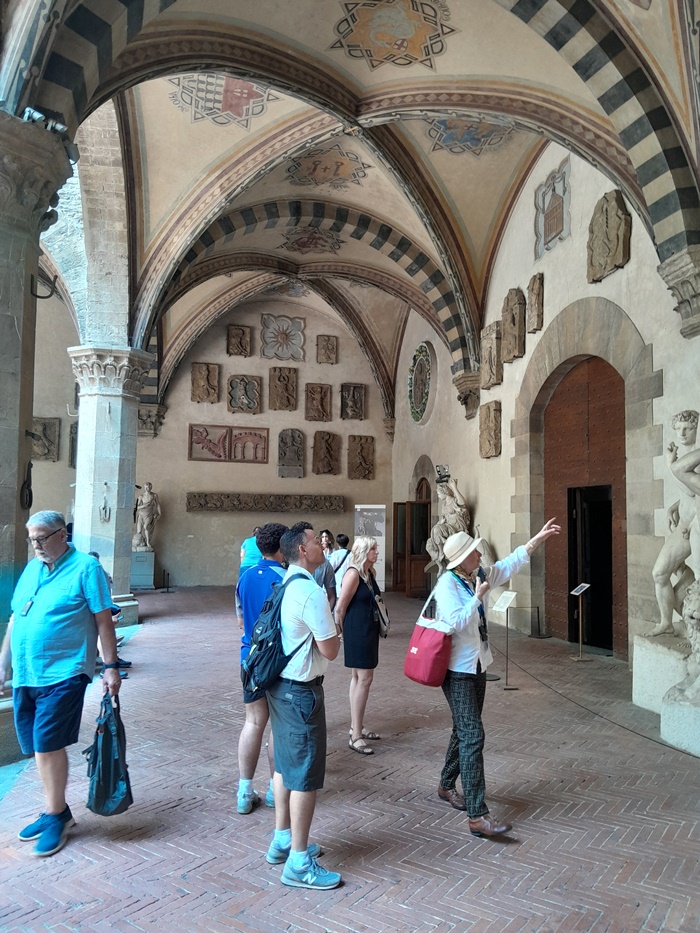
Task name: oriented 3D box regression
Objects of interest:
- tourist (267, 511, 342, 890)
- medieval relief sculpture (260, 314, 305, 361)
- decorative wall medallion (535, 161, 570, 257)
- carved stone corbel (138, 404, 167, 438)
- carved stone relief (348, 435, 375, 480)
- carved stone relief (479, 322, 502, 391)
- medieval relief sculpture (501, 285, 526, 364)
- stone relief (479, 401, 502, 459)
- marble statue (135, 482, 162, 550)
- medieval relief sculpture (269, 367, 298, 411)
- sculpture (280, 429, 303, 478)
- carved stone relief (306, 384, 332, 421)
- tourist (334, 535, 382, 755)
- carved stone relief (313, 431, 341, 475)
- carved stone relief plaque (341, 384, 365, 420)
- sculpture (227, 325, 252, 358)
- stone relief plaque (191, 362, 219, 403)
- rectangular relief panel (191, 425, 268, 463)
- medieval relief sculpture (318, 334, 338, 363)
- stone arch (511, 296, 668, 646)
[{"bbox_3d":[-0.220,1.148,3.532,0.400,1.745,0.500,1,-4,-3],"label":"tourist"},{"bbox_3d":[-1.698,-3.255,17.801,1.147,1.124,0.079,2,-4,-14],"label":"medieval relief sculpture"},{"bbox_3d":[2.926,-3.741,10.249,0.069,1.158,1.049,2,-4,-13],"label":"decorative wall medallion"},{"bbox_3d":[-5.043,-1.106,17.402,0.985,0.783,0.450,2,-4,-13],"label":"carved stone corbel"},{"bbox_3d":[0.291,-0.228,18.443,0.710,1.176,0.140,2,-5,-13],"label":"carved stone relief"},{"bbox_3d":[2.444,-1.872,12.069,0.119,1.059,0.634,2,-4,-13],"label":"carved stone relief"},{"bbox_3d":[2.751,-2.359,11.757,0.140,1.146,0.583,2,-5,-13],"label":"medieval relief sculpture"},{"bbox_3d":[2.514,-0.642,12.567,0.120,0.955,0.671,2,-5,-13],"label":"stone relief"},{"bbox_3d":[-4.703,1.173,16.278,0.653,1.614,0.495,1,-4,-7],"label":"marble statue"},{"bbox_3d":[-1.611,-1.856,16.876,0.669,1.023,0.130,2,-4,-15],"label":"medieval relief sculpture"},{"bbox_3d":[-1.514,-0.330,18.028,0.645,1.260,0.140,2,-5,-13],"label":"sculpture"},{"bbox_3d":[-0.839,-1.688,18.621,0.702,0.977,0.140,2,-4,-13],"label":"carved stone relief"},{"bbox_3d":[0.072,1.365,5.570,0.320,1.620,0.440,-1,-4,30],"label":"tourist"},{"bbox_3d":[-0.603,-0.338,18.581,0.751,1.104,0.140,2,-4,-13],"label":"carved stone relief"},{"bbox_3d":[0.083,-1.589,17.308,0.599,0.850,0.130,2,-4,-15],"label":"carved stone relief plaque"},{"bbox_3d":[-2.868,-3.241,18.241,0.580,0.781,0.140,2,-4,-13],"label":"sculpture"},{"bbox_3d":[-3.384,-1.945,16.413,0.621,0.919,0.130,2,-4,-15],"label":"stone relief plaque"},{"bbox_3d":[-3.096,-0.564,18.020,2.030,0.926,0.090,2,-4,-13],"label":"rectangular relief panel"},{"bbox_3d":[-0.570,-2.850,17.219,0.489,0.677,0.120,2,-4,-15],"label":"medieval relief sculpture"},{"bbox_3d":[3.324,0.079,9.985,0.380,4.920,3.842,2,-5,-13],"label":"stone arch"}]

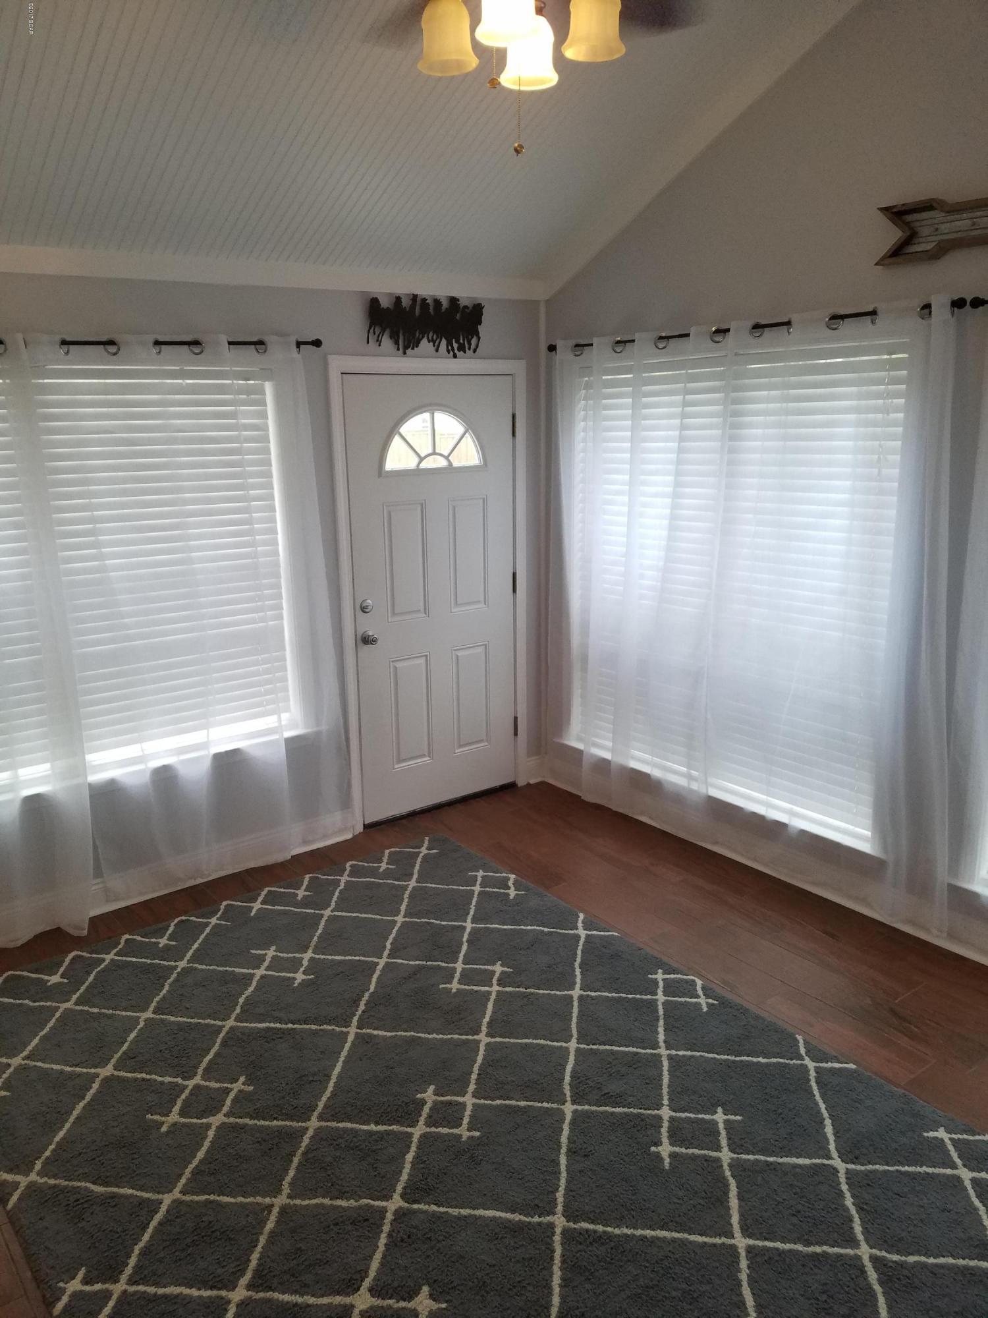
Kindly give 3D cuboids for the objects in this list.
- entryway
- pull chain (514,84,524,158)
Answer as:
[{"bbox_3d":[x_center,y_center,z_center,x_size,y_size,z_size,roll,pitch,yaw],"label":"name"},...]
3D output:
[{"bbox_3d":[-0.270,-0.301,4.658,1.035,2.120,0.120,-11,17,-36],"label":"entryway"},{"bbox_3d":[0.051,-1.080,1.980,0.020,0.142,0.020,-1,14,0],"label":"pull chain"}]

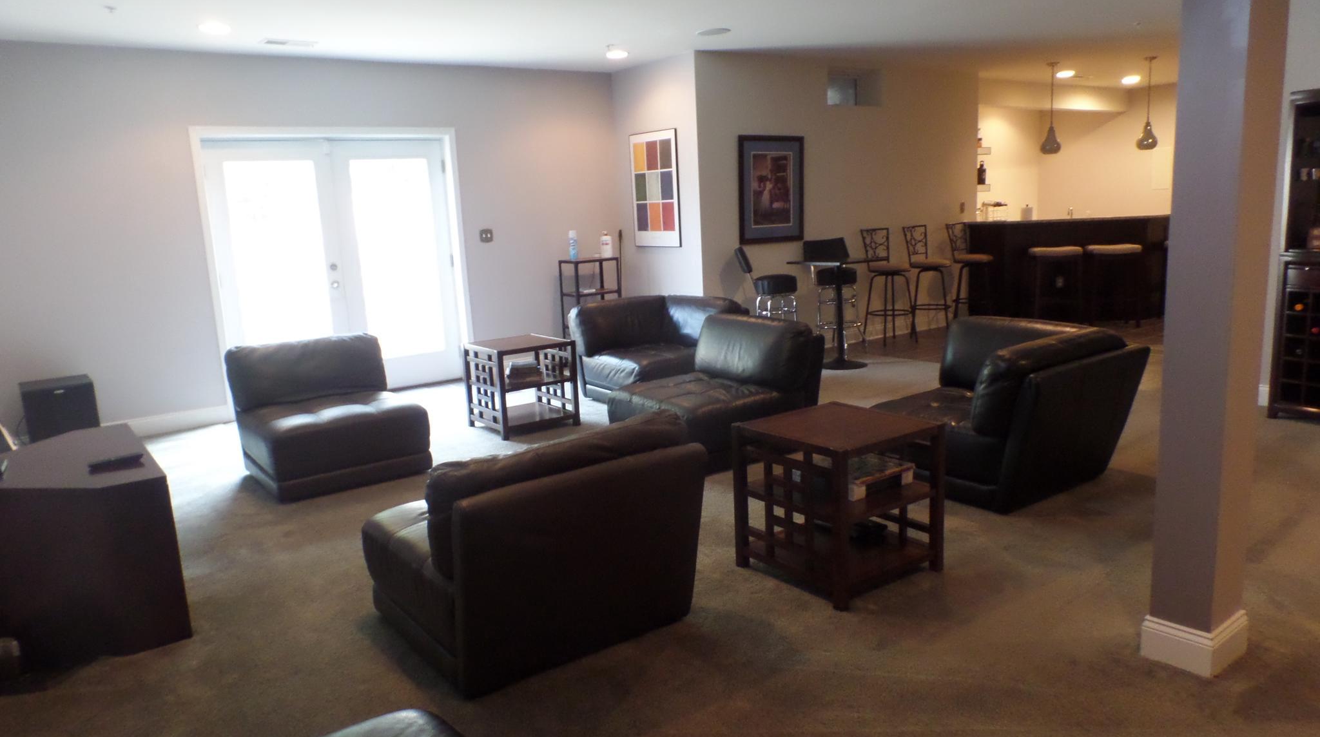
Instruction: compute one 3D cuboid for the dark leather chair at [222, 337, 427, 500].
[{"bbox_3d":[-1.937,0.234,5.146,0.859,0.731,1.001,-10,13,-34],"label":"dark leather chair"}]

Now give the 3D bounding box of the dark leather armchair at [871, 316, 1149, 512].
[{"bbox_3d":[1.712,0.179,4.412,0.980,0.731,0.970,-10,13,-34],"label":"dark leather armchair"}]

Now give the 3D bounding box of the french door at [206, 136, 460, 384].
[{"bbox_3d":[-2.506,-0.778,7.013,1.860,2.050,0.100,-10,12,-34],"label":"french door"}]

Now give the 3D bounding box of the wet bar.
[{"bbox_3d":[4.537,-1.064,9.417,2.350,1.090,0.850,-2,10,8],"label":"wet bar"}]

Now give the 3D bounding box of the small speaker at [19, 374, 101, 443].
[{"bbox_3d":[-3.870,0.335,5.686,0.375,0.480,0.410,-10,12,-34],"label":"small speaker"}]

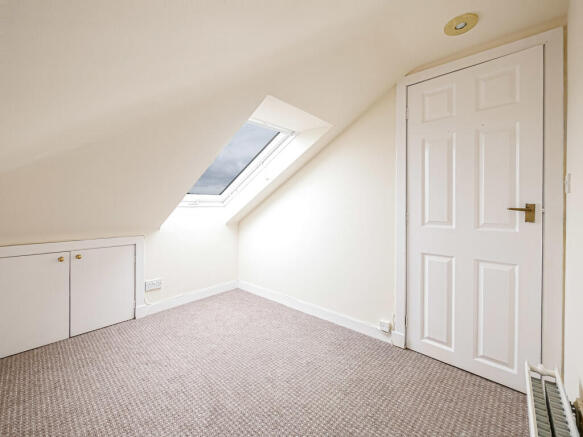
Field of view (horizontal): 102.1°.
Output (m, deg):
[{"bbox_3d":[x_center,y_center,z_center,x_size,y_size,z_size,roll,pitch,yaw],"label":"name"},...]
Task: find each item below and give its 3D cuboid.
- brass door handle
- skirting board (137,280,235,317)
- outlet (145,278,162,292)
[{"bbox_3d":[1.309,-0.028,1.343,0.118,0.105,0.055,1,3,41],"label":"brass door handle"},{"bbox_3d":[-1.127,0.918,2.762,0.020,0.105,1.200,1,3,41],"label":"skirting board"},{"bbox_3d":[-1.417,0.682,2.414,0.025,0.093,0.146,1,3,41],"label":"outlet"}]

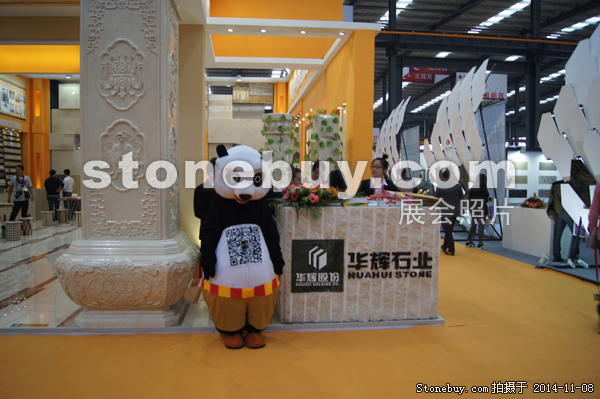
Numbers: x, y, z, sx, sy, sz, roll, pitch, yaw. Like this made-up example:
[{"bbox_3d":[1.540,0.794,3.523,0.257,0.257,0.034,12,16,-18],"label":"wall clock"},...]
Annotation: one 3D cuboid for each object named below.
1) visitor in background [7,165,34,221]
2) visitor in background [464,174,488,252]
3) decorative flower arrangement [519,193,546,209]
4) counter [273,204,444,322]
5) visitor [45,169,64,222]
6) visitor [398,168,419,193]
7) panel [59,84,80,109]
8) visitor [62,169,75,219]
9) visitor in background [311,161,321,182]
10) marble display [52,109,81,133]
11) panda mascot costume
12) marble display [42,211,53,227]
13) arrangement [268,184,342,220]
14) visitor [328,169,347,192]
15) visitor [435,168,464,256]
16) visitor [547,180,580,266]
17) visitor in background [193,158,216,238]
[{"bbox_3d":[-7.101,0.003,11.406,0.580,1.730,0.400,0,3,-14],"label":"visitor in background"},{"bbox_3d":[3.825,0.262,9.719,0.500,1.620,0.360,1,2,3],"label":"visitor in background"},{"bbox_3d":[4.812,0.027,9.250,0.440,0.330,0.480,0,3,-12],"label":"decorative flower arrangement"},{"bbox_3d":[0.584,0.619,4.787,1.580,1.120,0.750,0,2,-7],"label":"counter"},{"bbox_3d":[-7.895,-0.140,14.425,0.580,1.670,0.360,-1,3,-20],"label":"visitor"},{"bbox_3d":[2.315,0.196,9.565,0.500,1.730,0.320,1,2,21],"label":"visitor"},{"bbox_3d":[-8.266,-3.720,16.300,0.950,0.900,0.040,0,3,-6],"label":"panel"},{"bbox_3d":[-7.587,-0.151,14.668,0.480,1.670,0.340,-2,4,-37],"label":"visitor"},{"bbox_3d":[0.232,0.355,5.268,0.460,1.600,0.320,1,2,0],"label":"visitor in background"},{"bbox_3d":[-8.422,-2.817,16.300,1.100,0.890,0.040,0,3,-6],"label":"marble display"},{"bbox_3d":[-0.512,0.386,4.035,0.720,1.740,0.540,0,2,-7],"label":"panda mascot costume"},{"bbox_3d":[-7.386,0.574,13.179,0.330,0.420,0.330,0,3,-6],"label":"marble display"},{"bbox_3d":[0.056,0.026,4.600,0.740,0.340,0.450,0,2,-7],"label":"arrangement"},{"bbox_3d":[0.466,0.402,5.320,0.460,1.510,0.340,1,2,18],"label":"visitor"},{"bbox_3d":[2.991,0.231,8.904,0.530,1.730,0.380,0,2,-7],"label":"visitor"},{"bbox_3d":[4.977,0.307,8.448,0.520,1.740,0.520,2,4,25],"label":"visitor"},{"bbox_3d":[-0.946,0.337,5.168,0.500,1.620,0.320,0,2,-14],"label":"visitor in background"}]

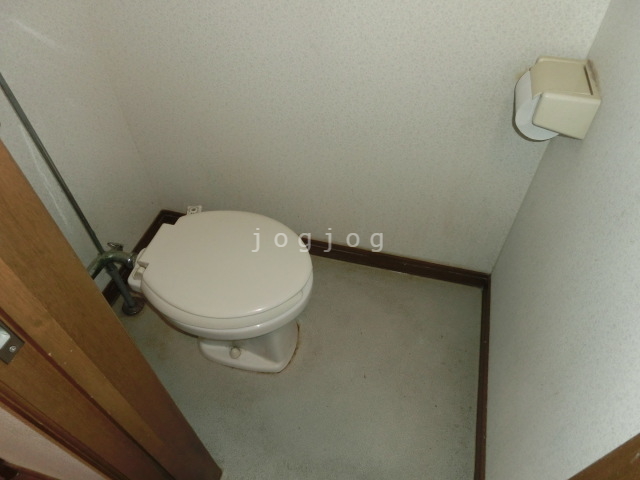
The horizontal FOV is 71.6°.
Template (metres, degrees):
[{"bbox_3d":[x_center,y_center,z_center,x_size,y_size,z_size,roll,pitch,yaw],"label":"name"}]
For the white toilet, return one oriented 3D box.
[{"bbox_3d":[-0.260,0.188,1.358,0.519,0.410,0.375,11,50,11],"label":"white toilet"}]

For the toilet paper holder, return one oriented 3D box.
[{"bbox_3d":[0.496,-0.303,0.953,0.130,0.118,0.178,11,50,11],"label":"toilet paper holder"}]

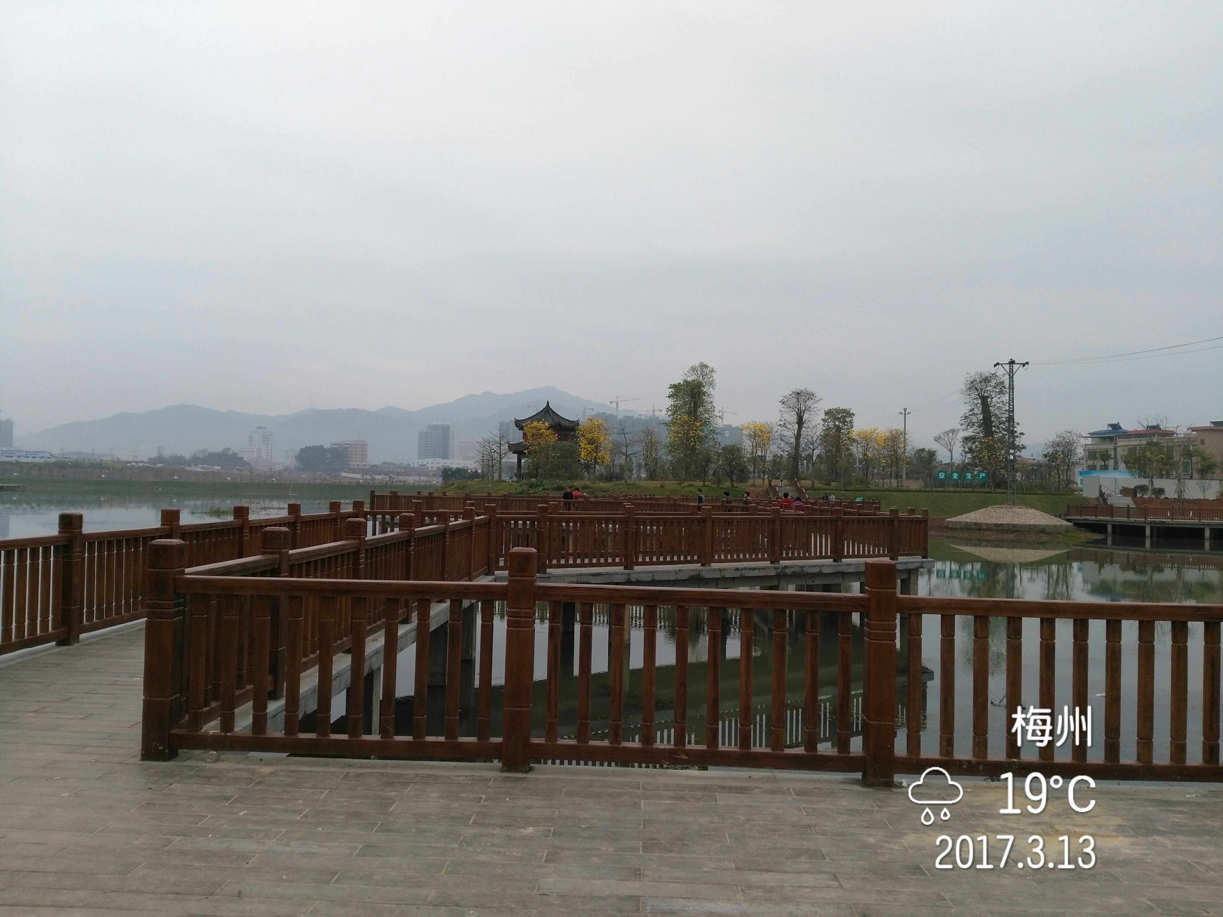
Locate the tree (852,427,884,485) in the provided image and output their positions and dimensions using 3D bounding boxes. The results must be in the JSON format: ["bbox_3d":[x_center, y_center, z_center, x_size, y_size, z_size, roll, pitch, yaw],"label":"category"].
[{"bbox_3d":[28.365,-0.211,109.382,3.590,6.440,3.480,1,-2,15],"label":"tree"}]

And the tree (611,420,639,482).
[{"bbox_3d":[1.421,-0.895,108.987,3.160,6.950,3.060,1,-2,1],"label":"tree"}]

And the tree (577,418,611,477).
[{"bbox_3d":[-1.982,-1.129,114.000,3.850,7.100,3.850,1,-2,-1],"label":"tree"}]

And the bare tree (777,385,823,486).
[{"bbox_3d":[20.742,-2.422,109.018,4.950,10.630,4.800,1,-2,11],"label":"bare tree"}]

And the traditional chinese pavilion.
[{"bbox_3d":[-7.060,-1.925,110.759,8.600,8.900,7.800,1,-2,11],"label":"traditional chinese pavilion"}]

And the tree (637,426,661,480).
[{"bbox_3d":[4.478,-0.644,115.912,2.800,6.440,2.710,1,-2,2],"label":"tree"}]

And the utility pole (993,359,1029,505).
[{"bbox_3d":[31.931,-2.079,79.000,2.700,11.640,0.850,1,-2,20],"label":"utility pole"}]

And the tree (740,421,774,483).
[{"bbox_3d":[15.855,-0.652,108.000,3.650,6.940,3.650,1,-2,8],"label":"tree"}]

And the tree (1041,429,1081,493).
[{"bbox_3d":[46.904,0.274,103.000,4.180,6.420,4.180,1,-2,24],"label":"tree"}]

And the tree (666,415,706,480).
[{"bbox_3d":[8.864,-1.278,117.660,4.660,7.780,4.520,1,-2,4],"label":"tree"}]

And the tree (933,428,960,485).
[{"bbox_3d":[38.526,-0.165,113.647,3.180,6.810,3.090,1,-2,19],"label":"tree"}]

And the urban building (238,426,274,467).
[{"bbox_3d":[-398.084,-11.771,1108.000,33.000,47.810,24.000,1,-2,12],"label":"urban building"}]

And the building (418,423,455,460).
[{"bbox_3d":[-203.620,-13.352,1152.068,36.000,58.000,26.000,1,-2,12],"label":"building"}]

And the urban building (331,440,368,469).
[{"bbox_3d":[-248.225,-4.077,938.000,20.000,26.950,33.000,3,-2,-41],"label":"urban building"}]

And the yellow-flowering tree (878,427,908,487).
[{"bbox_3d":[29.916,-0.152,105.000,3.140,6.490,3.140,1,-2,16],"label":"yellow-flowering tree"}]

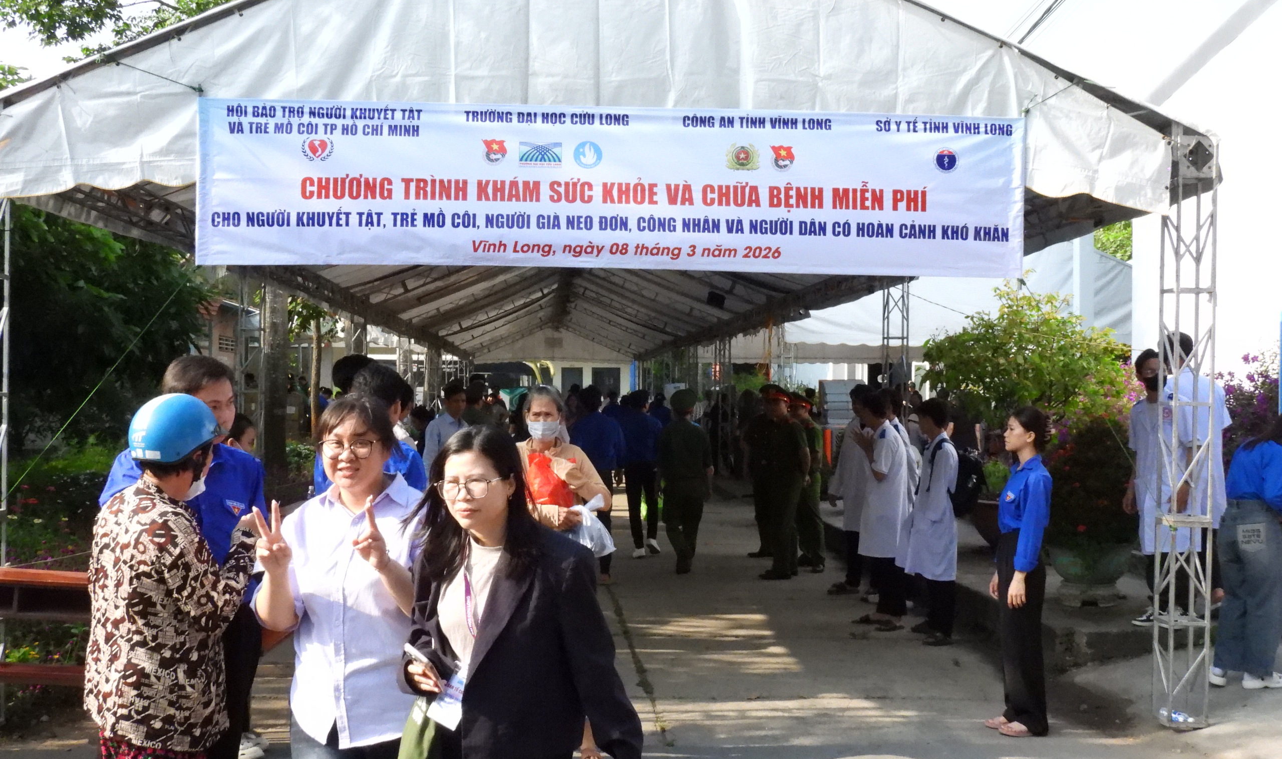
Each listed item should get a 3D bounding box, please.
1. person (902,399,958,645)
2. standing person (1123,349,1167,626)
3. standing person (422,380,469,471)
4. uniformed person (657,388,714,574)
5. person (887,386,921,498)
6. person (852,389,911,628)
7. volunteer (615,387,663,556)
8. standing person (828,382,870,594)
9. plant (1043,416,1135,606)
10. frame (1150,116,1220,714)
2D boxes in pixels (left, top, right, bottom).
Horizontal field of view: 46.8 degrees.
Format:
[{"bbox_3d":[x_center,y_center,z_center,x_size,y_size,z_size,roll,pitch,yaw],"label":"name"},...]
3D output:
[{"bbox_3d":[1.947,0.935,9.950,0.370,1.621,0.460,1,0,6],"label":"person"},{"bbox_3d":[3.233,0.673,9.350,0.480,1.732,0.320,1,0,23],"label":"standing person"},{"bbox_3d":[-1.288,0.853,9.900,0.470,1.700,0.320,1,0,-30],"label":"standing person"},{"bbox_3d":[0.408,0.907,13.550,0.530,1.658,0.380,1,0,0],"label":"uniformed person"},{"bbox_3d":[2.006,0.910,11.750,0.360,1.684,0.460,1,0,7],"label":"person"},{"bbox_3d":[1.731,0.914,10.600,0.400,1.663,0.470,1,0,9],"label":"person"},{"bbox_3d":[0.005,0.919,14.700,0.480,1.630,0.400,1,0,-3],"label":"volunteer"},{"bbox_3d":[1.712,0.899,12.200,0.380,1.674,0.460,1,0,-12],"label":"standing person"},{"bbox_3d":[3.138,0.903,10.350,0.700,1.295,0.700,1,0,-3],"label":"plant"},{"bbox_3d":[2.743,0.239,7.450,0.230,2.992,0.230,1,0,-4],"label":"frame"}]

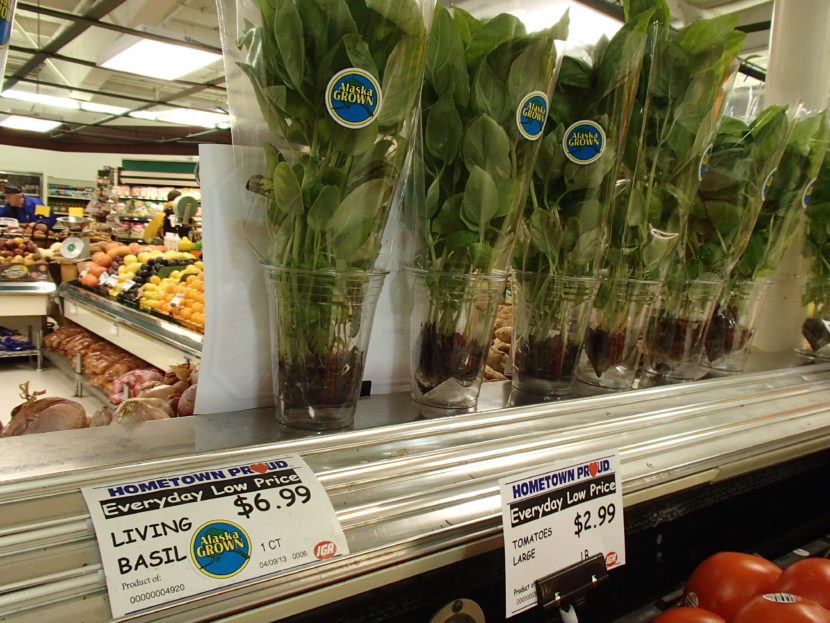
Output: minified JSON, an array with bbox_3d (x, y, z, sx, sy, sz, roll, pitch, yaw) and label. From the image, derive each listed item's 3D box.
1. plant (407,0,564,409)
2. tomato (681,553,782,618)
[{"bbox_3d":[0.064,-0.089,0.607,0.130,0.345,0.130,3,5,0],"label":"plant"},{"bbox_3d":[0.247,0.223,0.515,0.079,0.067,0.079,0,6,-30],"label":"tomato"}]

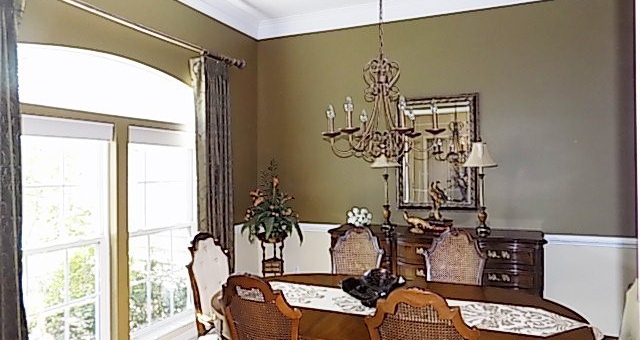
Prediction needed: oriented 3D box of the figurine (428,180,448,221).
[{"bbox_3d":[1.025,0.265,3.694,0.170,0.360,0.150,0,0,23],"label":"figurine"}]

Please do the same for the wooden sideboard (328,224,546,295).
[{"bbox_3d":[0.981,1.007,3.748,1.800,0.925,0.500,0,0,23],"label":"wooden sideboard"}]

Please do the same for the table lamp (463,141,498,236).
[{"bbox_3d":[1.312,0.158,3.452,0.270,0.770,0.270,0,0,23],"label":"table lamp"}]

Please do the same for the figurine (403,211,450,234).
[{"bbox_3d":[0.923,0.448,3.694,0.380,0.200,0.150,0,0,23],"label":"figurine"}]

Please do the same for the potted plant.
[{"bbox_3d":[-0.481,0.327,4.227,0.600,0.810,0.570,0,0,0],"label":"potted plant"}]

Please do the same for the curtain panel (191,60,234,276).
[{"bbox_3d":[-0.956,0.260,3.853,0.150,2.450,0.580,0,0,23],"label":"curtain panel"}]

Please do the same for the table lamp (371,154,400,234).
[{"bbox_3d":[0.582,0.163,3.752,0.270,0.770,0.270,0,0,23],"label":"table lamp"}]

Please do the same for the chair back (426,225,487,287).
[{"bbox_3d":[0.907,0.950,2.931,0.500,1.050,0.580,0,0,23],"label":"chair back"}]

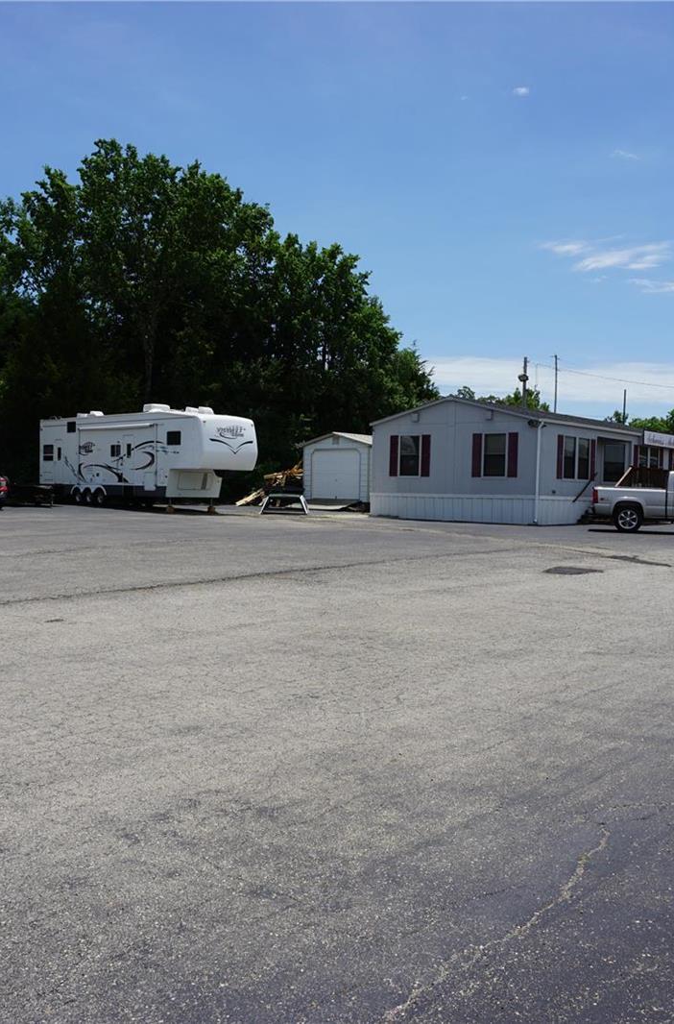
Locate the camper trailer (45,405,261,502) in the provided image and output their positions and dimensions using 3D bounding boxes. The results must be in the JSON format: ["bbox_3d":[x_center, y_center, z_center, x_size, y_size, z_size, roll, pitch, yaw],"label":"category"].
[{"bbox_3d":[-7.600,-2.140,39.800,2.500,3.870,11.500,0,2,-44],"label":"camper trailer"}]

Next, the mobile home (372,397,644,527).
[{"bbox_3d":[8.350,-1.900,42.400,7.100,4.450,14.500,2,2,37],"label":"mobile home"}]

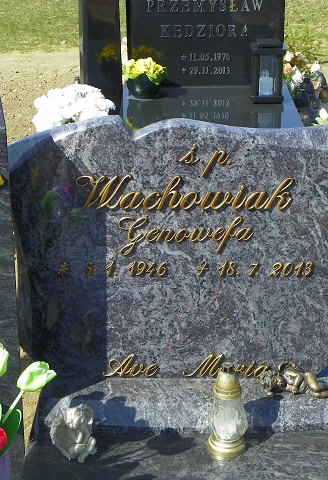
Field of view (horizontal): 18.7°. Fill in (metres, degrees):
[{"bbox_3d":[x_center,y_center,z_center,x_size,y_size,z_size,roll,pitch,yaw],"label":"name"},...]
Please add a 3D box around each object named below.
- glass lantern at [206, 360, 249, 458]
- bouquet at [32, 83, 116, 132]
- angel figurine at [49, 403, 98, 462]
[{"bbox_3d":[0.134,0.346,2.079,0.084,0.205,0.084,-1,24,0],"label":"glass lantern"},{"bbox_3d":[-0.384,-0.506,4.370,0.360,0.350,0.330,-1,24,0],"label":"bouquet"},{"bbox_3d":[-0.191,0.394,2.099,0.095,0.106,0.078,-8,25,-16],"label":"angel figurine"}]

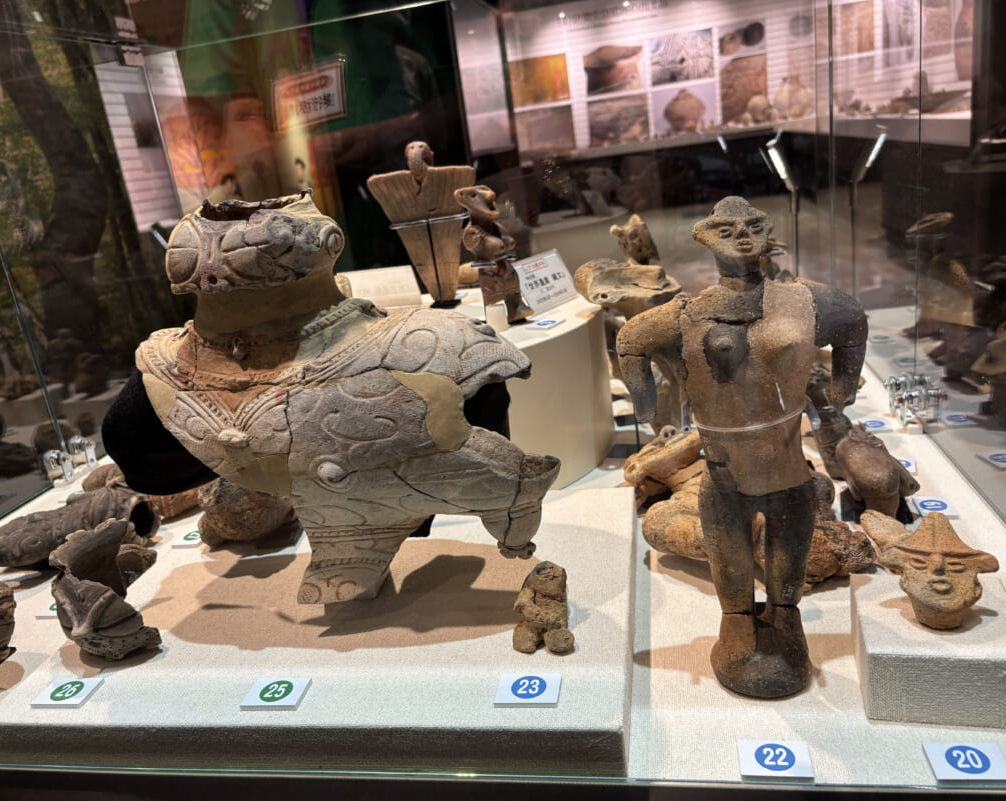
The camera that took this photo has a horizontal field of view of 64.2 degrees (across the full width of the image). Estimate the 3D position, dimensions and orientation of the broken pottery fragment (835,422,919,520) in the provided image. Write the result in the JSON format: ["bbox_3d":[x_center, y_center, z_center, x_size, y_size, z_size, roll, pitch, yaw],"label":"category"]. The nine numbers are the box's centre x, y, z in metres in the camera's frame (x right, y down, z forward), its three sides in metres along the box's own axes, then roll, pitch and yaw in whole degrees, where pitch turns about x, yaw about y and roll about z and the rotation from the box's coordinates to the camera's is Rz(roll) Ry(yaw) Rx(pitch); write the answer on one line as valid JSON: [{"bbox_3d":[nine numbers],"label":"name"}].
[{"bbox_3d":[0.333,0.063,0.716,0.069,0.083,0.059,-1,21,21],"label":"broken pottery fragment"}]

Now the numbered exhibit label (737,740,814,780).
[{"bbox_3d":[0.163,0.217,0.482,0.041,0.004,0.028,-4,20,12],"label":"numbered exhibit label"}]

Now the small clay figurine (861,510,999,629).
[{"bbox_3d":[0.266,0.104,0.501,0.079,0.071,0.065,1,22,26],"label":"small clay figurine"}]

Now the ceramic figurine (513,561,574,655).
[{"bbox_3d":[0.027,0.140,0.555,0.044,0.059,0.041,-10,20,-4],"label":"ceramic figurine"}]

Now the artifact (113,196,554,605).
[{"bbox_3d":[-0.112,0.001,0.612,0.302,0.318,0.142,-3,21,17],"label":"artifact"}]

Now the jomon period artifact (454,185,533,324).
[{"bbox_3d":[-0.006,-0.169,0.919,0.069,0.146,0.069,10,27,42],"label":"jomon period artifact"}]

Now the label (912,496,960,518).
[{"bbox_3d":[0.387,0.095,0.724,0.028,0.004,0.041,-4,20,12],"label":"label"}]

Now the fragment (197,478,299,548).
[{"bbox_3d":[-0.251,0.095,0.776,0.099,0.073,0.077,-4,20,12],"label":"fragment"}]

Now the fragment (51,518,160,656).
[{"bbox_3d":[-0.309,0.145,0.625,0.079,0.097,0.071,-4,20,12],"label":"fragment"}]

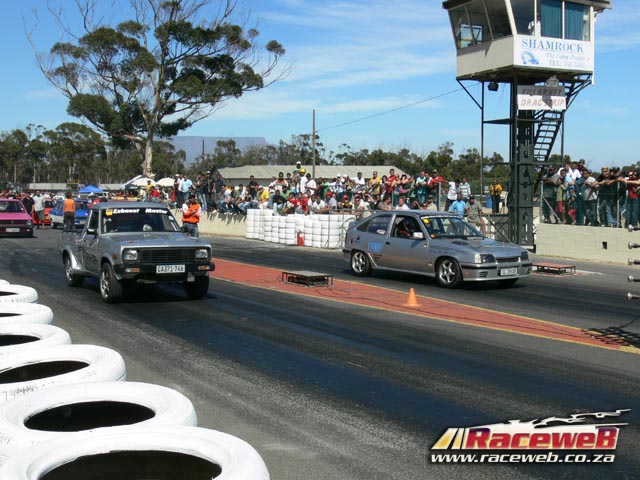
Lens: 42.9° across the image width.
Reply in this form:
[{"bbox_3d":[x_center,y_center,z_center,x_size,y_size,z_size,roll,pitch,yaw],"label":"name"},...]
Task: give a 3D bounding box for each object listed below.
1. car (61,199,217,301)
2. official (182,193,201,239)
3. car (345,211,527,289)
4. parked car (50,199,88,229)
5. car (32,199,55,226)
[{"bbox_3d":[-3.044,0.129,13.131,1.490,1.410,3.890,-1,3,-29],"label":"car"},{"bbox_3d":[-3.797,-0.453,24.000,0.560,1.760,0.380,-1,3,-21],"label":"official"},{"bbox_3d":[2.263,0.114,16.290,1.680,1.380,4.000,-2,3,-36],"label":"car"},{"bbox_3d":[-12.081,-1.228,39.500,1.620,1.400,3.850,-1,3,-27],"label":"parked car"},{"bbox_3d":[-14.628,-1.437,42.500,1.630,1.400,3.900,-1,3,-25],"label":"car"}]

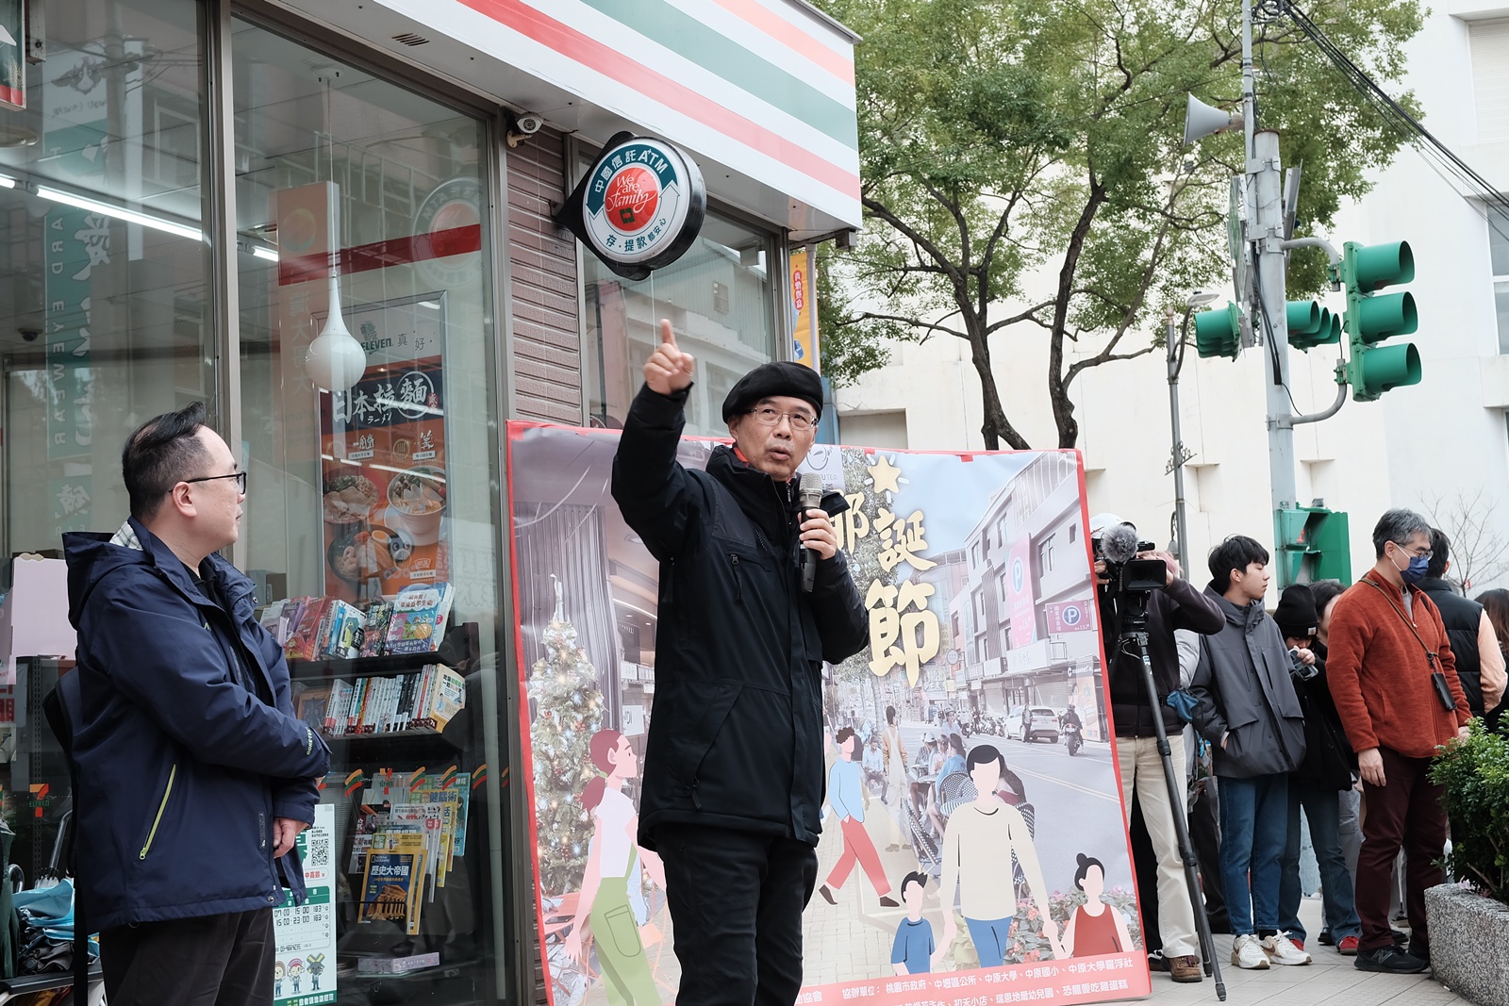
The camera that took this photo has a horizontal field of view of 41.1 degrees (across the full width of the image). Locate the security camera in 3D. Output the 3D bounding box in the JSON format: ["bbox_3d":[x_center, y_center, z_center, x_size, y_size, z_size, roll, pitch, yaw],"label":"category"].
[{"bbox_3d":[-0.829,-1.343,7.250,0.100,0.125,0.190,-1,3,-18],"label":"security camera"}]

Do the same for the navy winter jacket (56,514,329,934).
[{"bbox_3d":[-1.012,0.391,3.600,0.470,0.730,0.560,-3,-6,-2],"label":"navy winter jacket"}]

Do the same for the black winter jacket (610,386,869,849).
[{"bbox_3d":[-0.037,0.238,4.050,0.420,0.890,0.630,-8,-8,38],"label":"black winter jacket"}]

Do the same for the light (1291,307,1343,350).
[{"bbox_3d":[4.649,-1.505,17.048,0.390,0.360,1.070,-2,-5,30],"label":"light"}]

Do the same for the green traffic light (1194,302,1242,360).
[{"bbox_3d":[3.946,-1.448,17.050,0.390,0.360,1.070,-7,-7,14],"label":"green traffic light"}]

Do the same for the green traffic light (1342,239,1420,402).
[{"bbox_3d":[4.201,-1.221,13.500,0.400,1.060,0.360,-7,-7,32],"label":"green traffic light"}]

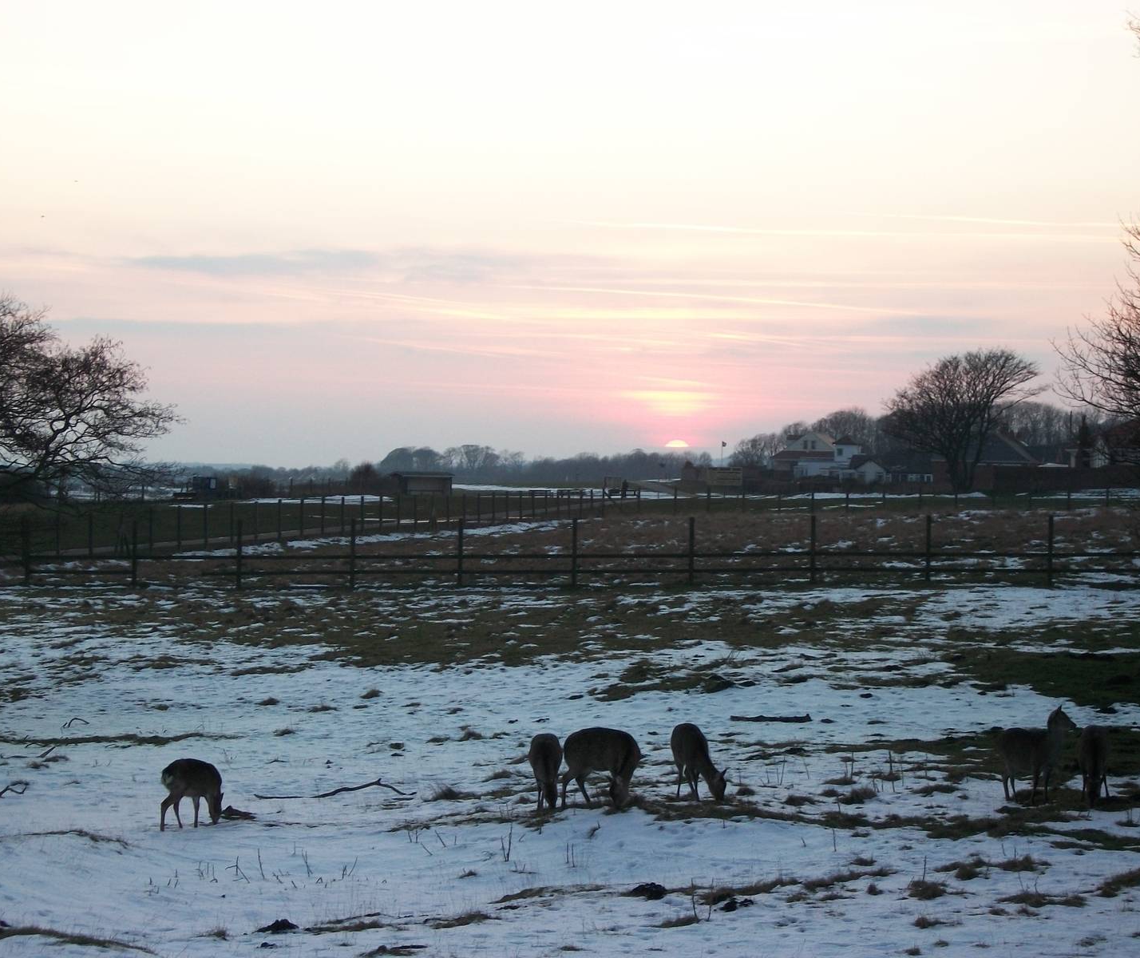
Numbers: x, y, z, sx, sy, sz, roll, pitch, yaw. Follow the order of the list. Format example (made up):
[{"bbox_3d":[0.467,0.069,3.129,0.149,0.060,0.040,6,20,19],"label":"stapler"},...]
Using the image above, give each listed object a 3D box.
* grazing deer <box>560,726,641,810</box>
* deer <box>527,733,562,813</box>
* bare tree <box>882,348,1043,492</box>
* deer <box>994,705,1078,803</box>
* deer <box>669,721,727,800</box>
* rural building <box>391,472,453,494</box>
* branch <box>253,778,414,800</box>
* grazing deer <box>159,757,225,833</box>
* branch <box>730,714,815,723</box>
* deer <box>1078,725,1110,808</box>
[{"bbox_3d":[0.287,2.767,27.200,1.050,0.800,0.400,0,0,44],"label":"grazing deer"},{"bbox_3d":[-0.242,2.804,27.100,0.350,0.790,1.050,0,0,-6],"label":"deer"},{"bbox_3d":[34.993,-5.214,255.000,14.200,12.800,13.000,0,0,0],"label":"bare tree"},{"bbox_3d":[4.588,2.710,28.000,0.380,0.970,1.000,0,0,-40],"label":"deer"},{"bbox_3d":[1.250,2.755,27.700,0.420,0.760,1.000,0,0,-27],"label":"deer"},{"bbox_3d":[-14.345,0.425,275.000,5.600,2.300,2.800,0,0,-23],"label":"rural building"},{"bbox_3d":[-2.337,3.075,28.200,1.600,0.180,0.400,0,0,0],"label":"branch"},{"bbox_3d":[-3.503,2.918,26.300,0.850,0.660,0.300,0,0,-40],"label":"grazing deer"},{"bbox_3d":[2.574,3.060,36.300,1.060,0.110,0.160,0,0,0],"label":"branch"},{"bbox_3d":[5.121,2.803,27.800,0.350,0.800,1.050,0,0,2],"label":"deer"}]

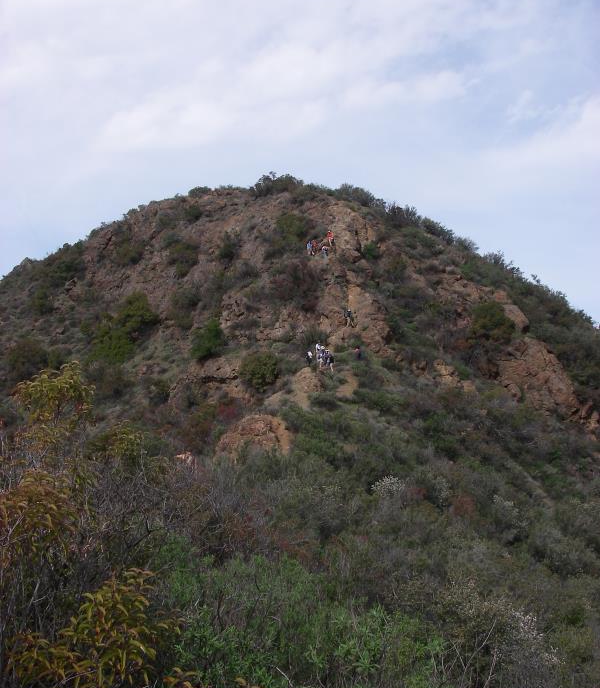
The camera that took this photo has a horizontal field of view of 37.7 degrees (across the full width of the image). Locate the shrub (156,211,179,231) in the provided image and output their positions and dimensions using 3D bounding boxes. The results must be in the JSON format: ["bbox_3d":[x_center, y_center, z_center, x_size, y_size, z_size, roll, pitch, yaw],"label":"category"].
[{"bbox_3d":[-16.596,-15.469,110.000,2.673,2.430,2.352,0,-5,0],"label":"shrub"}]

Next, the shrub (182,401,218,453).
[{"bbox_3d":[-7.397,6.085,64.000,2.519,3.425,2.937,0,-6,0],"label":"shrub"}]

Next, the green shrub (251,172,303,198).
[{"bbox_3d":[-3.131,-21.116,117.000,6.720,3.360,4.704,0,-5,0],"label":"green shrub"}]

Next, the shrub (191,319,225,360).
[{"bbox_3d":[-8.439,-0.415,81.000,3.221,3.758,2.834,0,-5,0],"label":"shrub"}]

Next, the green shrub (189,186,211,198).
[{"bbox_3d":[-13.389,-20.184,117.000,2.843,1.706,2.502,0,-5,0],"label":"green shrub"}]

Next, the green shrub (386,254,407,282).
[{"bbox_3d":[10.769,-8.425,98.000,2.143,2.937,2.509,0,-6,0],"label":"green shrub"}]

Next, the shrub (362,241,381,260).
[{"bbox_3d":[8.060,-10.540,99.000,1.948,2.119,1.826,0,-6,0],"label":"shrub"}]

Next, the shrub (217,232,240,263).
[{"bbox_3d":[-8.223,-11.098,101.000,2.650,3.243,2.932,0,-6,0],"label":"shrub"}]

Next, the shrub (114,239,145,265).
[{"bbox_3d":[-19.997,-10.849,103.000,3.413,2.958,3.003,0,-5,0],"label":"shrub"}]

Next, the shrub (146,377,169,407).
[{"bbox_3d":[-12.008,4.003,74.000,2.103,2.376,2.236,0,-6,0],"label":"shrub"}]

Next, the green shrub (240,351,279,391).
[{"bbox_3d":[-3.274,2.142,71.000,2.980,3.137,2.622,0,-5,0],"label":"green shrub"}]

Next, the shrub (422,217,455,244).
[{"bbox_3d":[17.033,-13.958,108.000,3.778,3.237,3.542,0,-6,0],"label":"shrub"}]

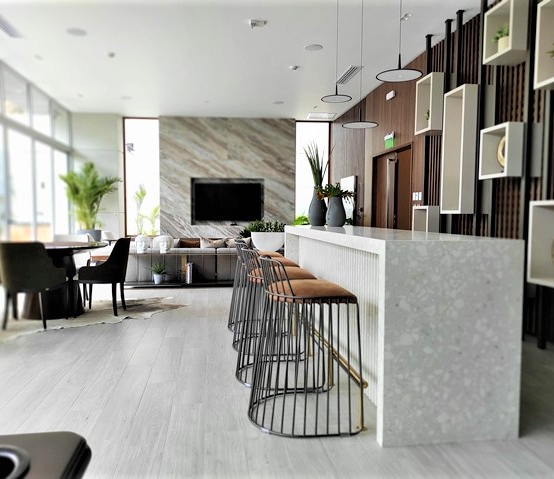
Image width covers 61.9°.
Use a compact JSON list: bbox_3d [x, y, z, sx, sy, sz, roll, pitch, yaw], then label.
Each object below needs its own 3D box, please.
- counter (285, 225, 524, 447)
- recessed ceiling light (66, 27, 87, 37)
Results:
[{"bbox_3d":[0.625,0.403,3.505,0.686,0.955,2.744,0,3,-8],"label":"counter"},{"bbox_3d":[-2.405,-2.492,5.529,0.243,0.027,0.243,0,3,-8],"label":"recessed ceiling light"}]

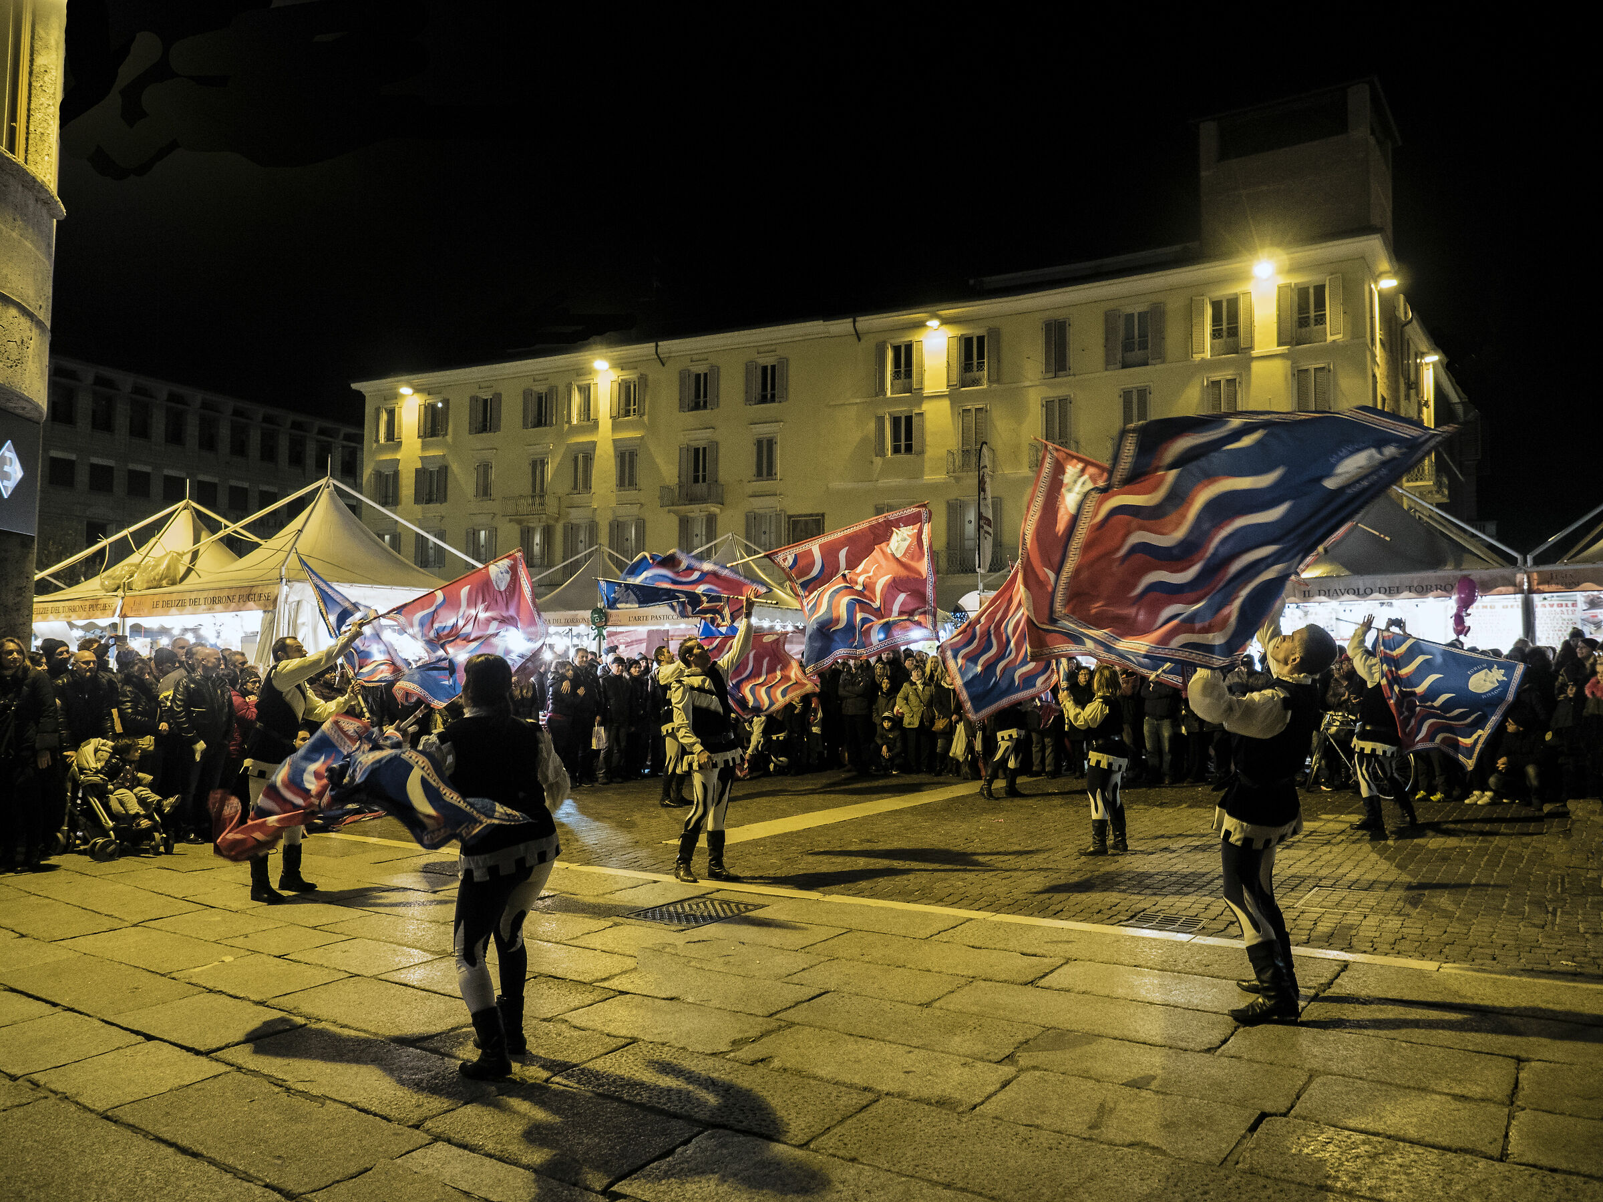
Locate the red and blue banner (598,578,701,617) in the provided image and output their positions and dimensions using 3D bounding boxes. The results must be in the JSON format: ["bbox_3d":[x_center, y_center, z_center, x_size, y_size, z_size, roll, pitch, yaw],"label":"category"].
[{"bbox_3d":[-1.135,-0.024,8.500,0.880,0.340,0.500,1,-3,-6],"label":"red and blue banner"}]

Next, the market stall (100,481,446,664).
[{"bbox_3d":[-7.513,0.354,17.464,4.000,4.450,4.000,-2,-4,32],"label":"market stall"}]

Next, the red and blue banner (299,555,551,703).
[{"bbox_3d":[-2.650,0.207,7.800,1.550,1.050,0.500,2,-4,-20],"label":"red and blue banner"}]

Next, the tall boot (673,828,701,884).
[{"bbox_3d":[-0.848,1.893,8.339,0.120,0.380,0.280,4,-5,-41],"label":"tall boot"}]

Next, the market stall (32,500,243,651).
[{"bbox_3d":[-10.894,0.466,19.600,4.000,4.450,4.000,-2,-4,32],"label":"market stall"}]

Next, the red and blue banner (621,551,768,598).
[{"bbox_3d":[-0.867,-0.177,8.500,1.200,0.450,0.550,1,-4,-9],"label":"red and blue banner"}]

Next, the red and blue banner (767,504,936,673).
[{"bbox_3d":[0.416,-0.095,8.900,1.300,1.080,0.350,-16,0,5],"label":"red and blue banner"}]

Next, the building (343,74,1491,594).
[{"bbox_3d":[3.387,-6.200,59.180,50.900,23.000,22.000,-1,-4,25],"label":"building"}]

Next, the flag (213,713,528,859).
[{"bbox_3d":[-1.664,0.715,4.300,1.120,0.560,0.500,1,-4,-6],"label":"flag"}]

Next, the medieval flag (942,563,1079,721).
[{"bbox_3d":[1.824,0.284,9.900,1.200,1.500,0.500,1,-3,-3],"label":"medieval flag"}]

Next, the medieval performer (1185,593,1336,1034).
[{"bbox_3d":[2.120,0.943,5.120,0.660,1.860,0.560,-1,-3,21],"label":"medieval performer"}]

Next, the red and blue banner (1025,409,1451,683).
[{"bbox_3d":[1.915,-0.249,4.850,1.720,1.180,0.600,0,-3,6],"label":"red and blue banner"}]

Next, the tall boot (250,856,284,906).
[{"bbox_3d":[-3.532,1.834,7.350,0.270,0.350,0.120,-1,-4,30],"label":"tall boot"}]

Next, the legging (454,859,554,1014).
[{"bbox_3d":[-1.188,1.317,4.420,0.300,0.640,0.340,-3,-5,44],"label":"legging"}]

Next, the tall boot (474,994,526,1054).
[{"bbox_3d":[-1.228,1.712,4.562,0.235,0.260,0.105,-2,-4,28],"label":"tall boot"}]

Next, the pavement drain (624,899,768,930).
[{"bbox_3d":[-0.691,2.033,7.194,0.550,0.050,0.790,-2,-4,35],"label":"pavement drain"}]

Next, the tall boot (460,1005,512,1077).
[{"bbox_3d":[-1.214,1.697,4.314,0.235,0.260,0.105,-1,-4,21],"label":"tall boot"}]

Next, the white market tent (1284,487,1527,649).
[{"bbox_3d":[8.598,0.233,16.918,4.000,4.400,4.000,-1,-4,29],"label":"white market tent"}]

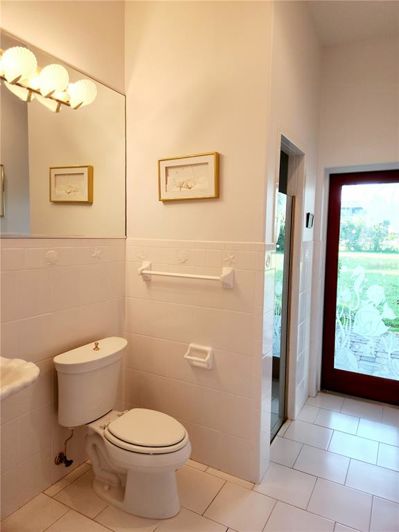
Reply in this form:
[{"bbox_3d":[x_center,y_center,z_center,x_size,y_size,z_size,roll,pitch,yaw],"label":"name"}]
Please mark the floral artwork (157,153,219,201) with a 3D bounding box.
[{"bbox_3d":[-0.069,-0.531,2.141,0.400,0.249,0.038,4,5,29],"label":"floral artwork"}]

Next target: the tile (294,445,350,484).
[{"bbox_3d":[0.789,1.272,2.272,0.305,0.012,0.305,4,5,29],"label":"tile"}]

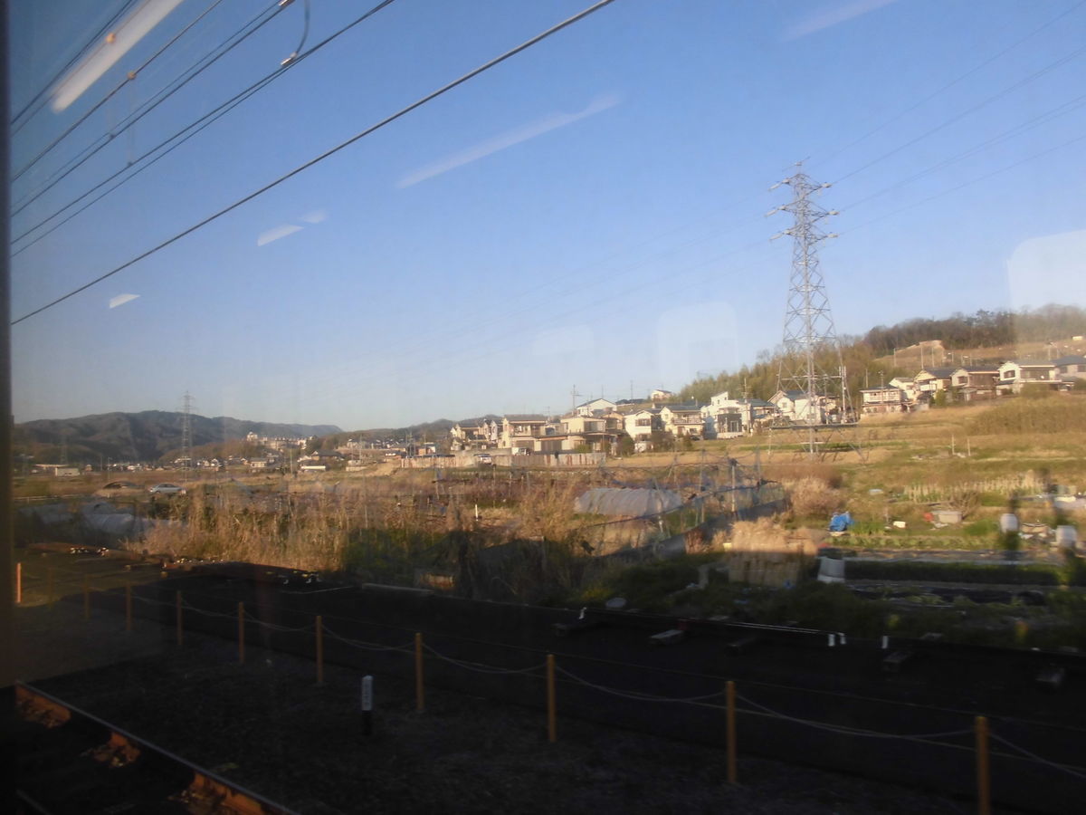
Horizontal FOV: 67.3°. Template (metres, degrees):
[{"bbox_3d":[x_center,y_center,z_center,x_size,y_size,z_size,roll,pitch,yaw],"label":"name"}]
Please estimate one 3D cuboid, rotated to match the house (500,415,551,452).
[{"bbox_3d":[-3.686,5.410,166.792,8.300,7.500,7.500,-1,-3,-18],"label":"house"}]

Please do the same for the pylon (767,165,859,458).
[{"bbox_3d":[35.039,-12.870,108.000,9.000,39.453,9.000,0,-4,-21],"label":"pylon"}]

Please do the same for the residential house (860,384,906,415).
[{"bbox_3d":[77.290,-1.663,185.811,8.400,6.800,6.500,-3,-3,20],"label":"residential house"}]

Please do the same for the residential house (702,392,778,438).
[{"bbox_3d":[41.653,1.805,174.000,13.400,9.176,9.000,-1,-4,-15],"label":"residential house"}]

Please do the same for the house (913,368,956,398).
[{"bbox_3d":[92.269,-5.379,192.000,7.600,7.009,6.800,-1,-4,-15],"label":"house"}]

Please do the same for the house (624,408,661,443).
[{"bbox_3d":[20.432,4.202,167.797,6.500,7.300,6.800,-3,-3,20],"label":"house"}]

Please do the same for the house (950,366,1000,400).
[{"bbox_3d":[92.321,-5.145,174.800,7.600,7.200,6.400,-1,-3,-9],"label":"house"}]

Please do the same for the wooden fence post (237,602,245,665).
[{"bbox_3d":[-4.450,3.324,12.039,0.085,0.870,0.085,1,-4,-40],"label":"wooden fence post"}]

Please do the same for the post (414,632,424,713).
[{"bbox_3d":[-1.499,3.214,9.900,0.080,0.944,0.080,1,-4,-30],"label":"post"}]

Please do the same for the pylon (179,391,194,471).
[{"bbox_3d":[-130.977,9.932,300.000,6.500,31.629,7.500,-5,-5,45],"label":"pylon"}]

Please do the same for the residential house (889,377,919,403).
[{"bbox_3d":[91.926,-3.986,207.000,6.800,6.821,6.000,-1,-4,-15],"label":"residential house"}]

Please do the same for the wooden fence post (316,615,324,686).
[{"bbox_3d":[-2.937,3.194,10.734,0.085,0.870,0.085,1,-4,-40],"label":"wooden fence post"}]

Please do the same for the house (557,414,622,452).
[{"bbox_3d":[8.921,4.996,157.000,9.500,6.565,7.500,0,-4,-28],"label":"house"}]

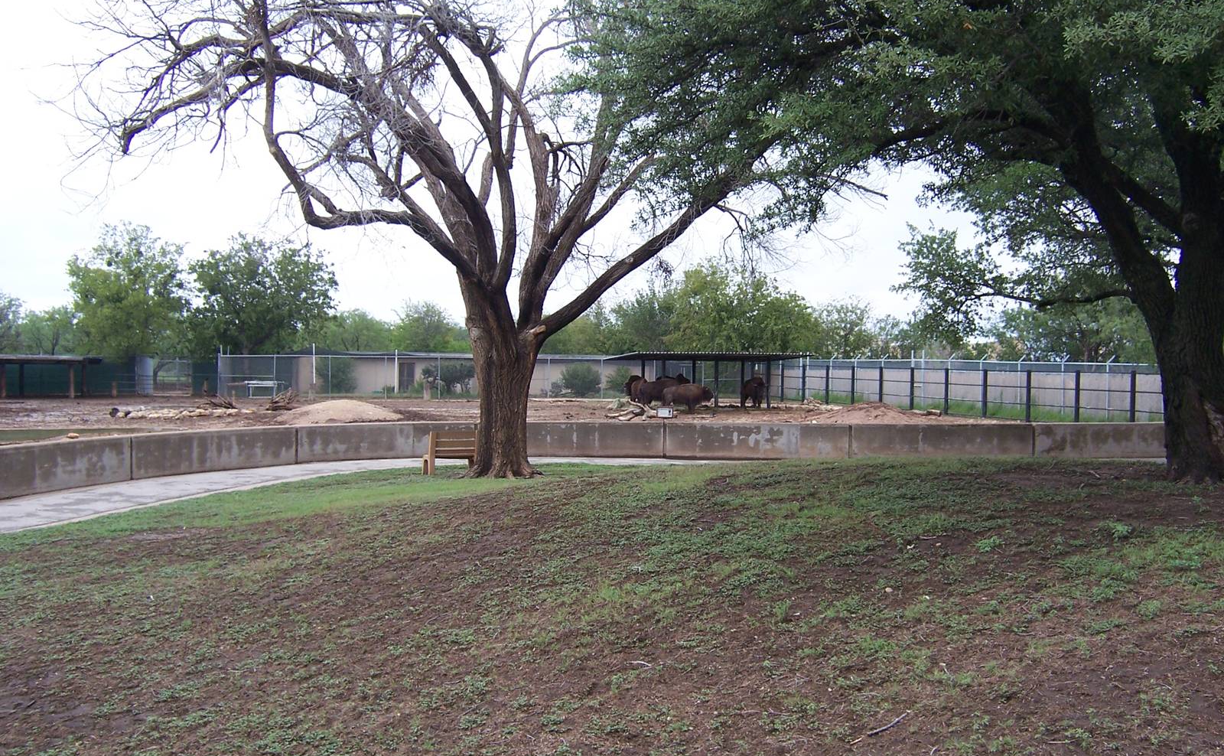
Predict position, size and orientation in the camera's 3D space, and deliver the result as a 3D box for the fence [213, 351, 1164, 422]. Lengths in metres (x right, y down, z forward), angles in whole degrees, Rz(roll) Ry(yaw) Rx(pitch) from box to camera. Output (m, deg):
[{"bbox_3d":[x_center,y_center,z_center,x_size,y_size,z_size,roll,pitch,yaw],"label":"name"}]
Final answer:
[{"bbox_3d":[-1.000,0.270,50.500,33.000,2.800,30.500,0,1,-14],"label":"fence"}]

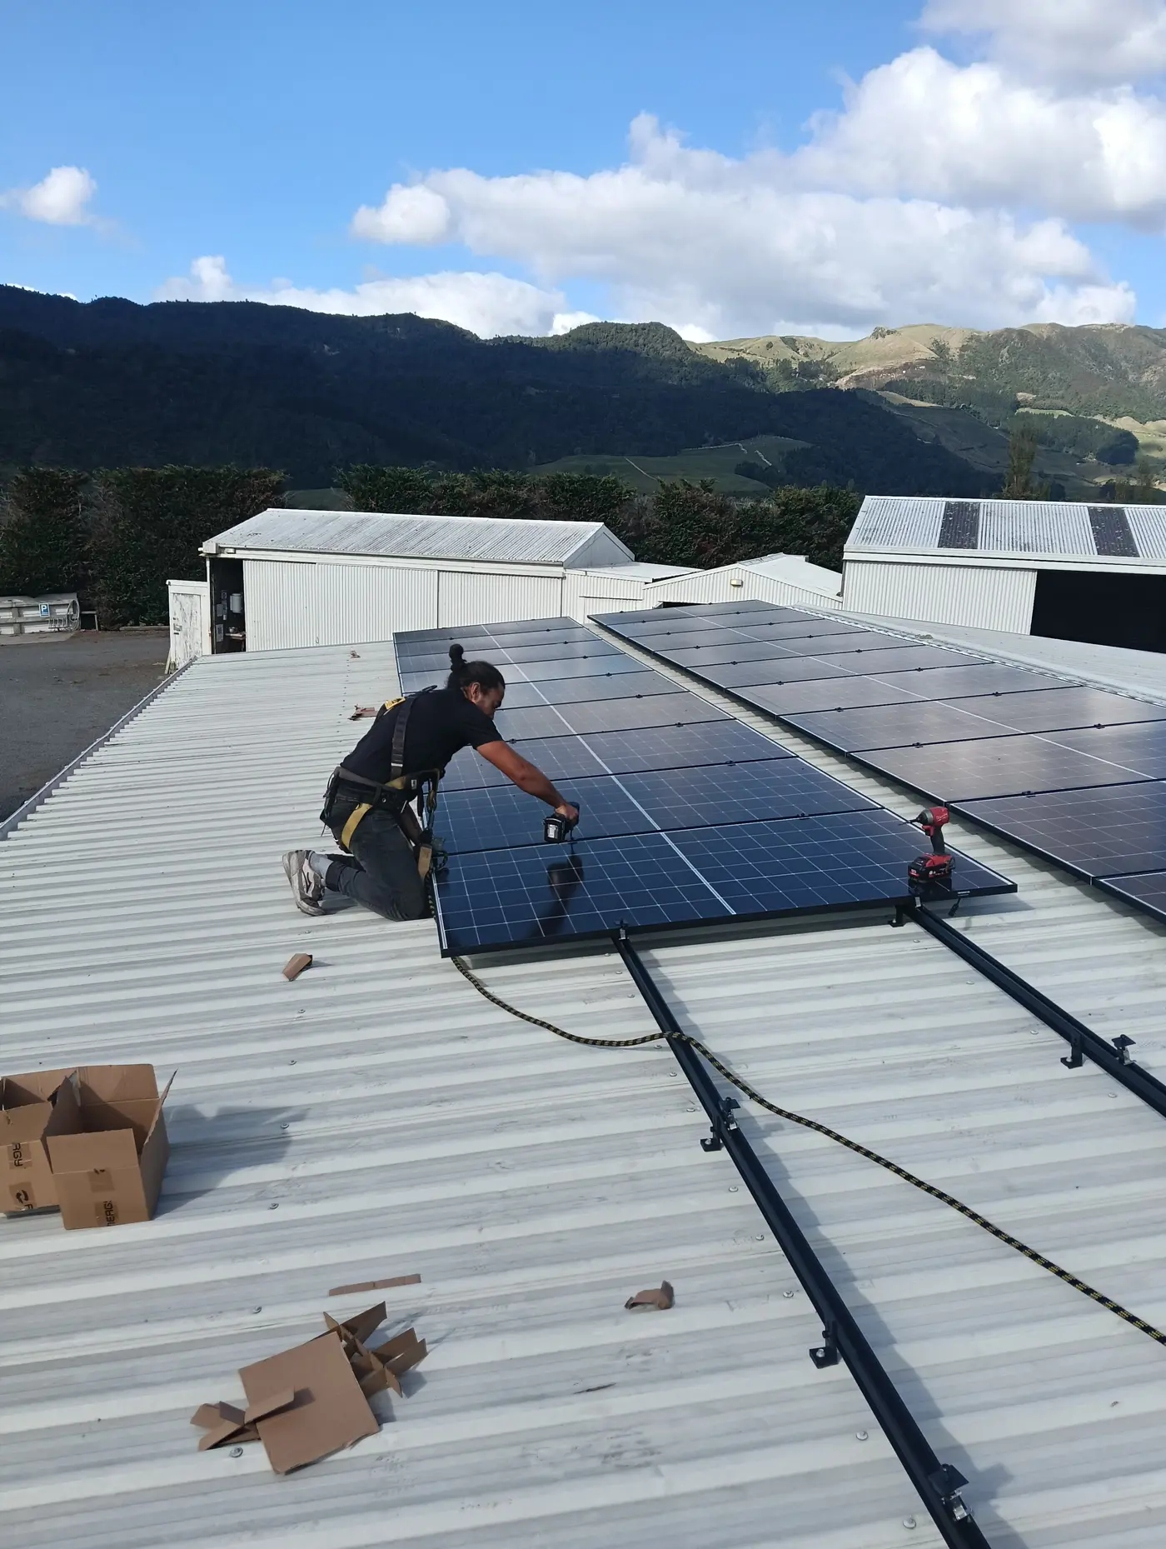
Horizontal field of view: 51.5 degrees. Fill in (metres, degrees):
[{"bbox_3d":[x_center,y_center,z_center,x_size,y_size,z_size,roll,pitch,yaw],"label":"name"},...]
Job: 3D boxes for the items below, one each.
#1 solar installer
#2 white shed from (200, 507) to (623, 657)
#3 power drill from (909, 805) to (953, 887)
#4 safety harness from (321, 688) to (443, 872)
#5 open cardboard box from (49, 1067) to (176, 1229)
[{"bbox_3d":[-0.553,0.019,4.574,1.173,1.021,0.556,-3,13,-22],"label":"solar installer"},{"bbox_3d":[-4.212,-4.908,33.099,9.825,4.191,6.327,6,13,17],"label":"white shed"},{"bbox_3d":[1.178,0.235,4.121,0.167,0.243,0.084,-10,15,-25],"label":"power drill"},{"bbox_3d":[-0.777,0.059,4.470,0.445,0.687,0.455,-3,13,-22],"label":"safety harness"},{"bbox_3d":[-1.059,0.841,2.749,0.192,0.229,0.293,-6,13,-9],"label":"open cardboard box"}]

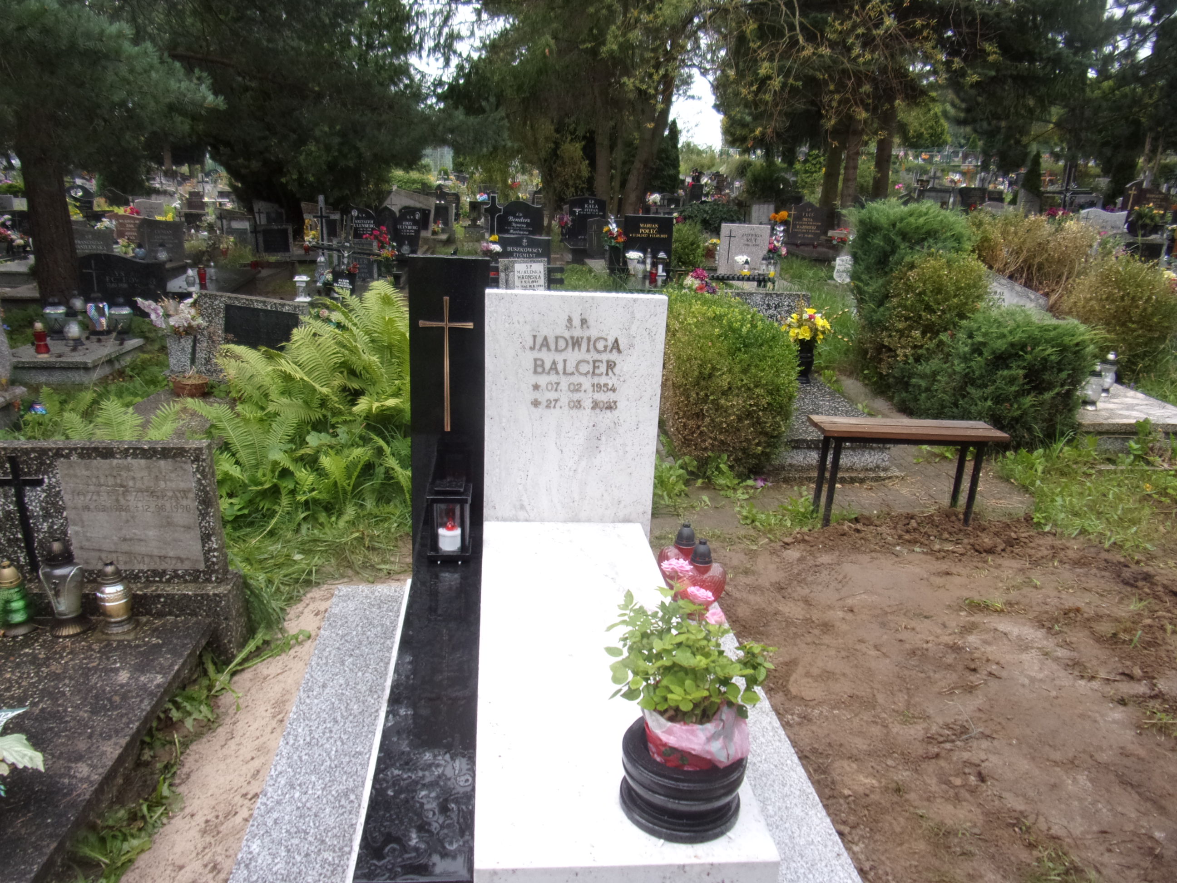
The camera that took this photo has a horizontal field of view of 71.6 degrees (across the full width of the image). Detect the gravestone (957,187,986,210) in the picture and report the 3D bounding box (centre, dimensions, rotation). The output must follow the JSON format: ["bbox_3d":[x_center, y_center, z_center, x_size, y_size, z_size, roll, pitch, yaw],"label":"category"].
[{"bbox_3d":[8.007,-5.009,17.000,0.570,0.530,0.140,1,18,-4],"label":"gravestone"}]

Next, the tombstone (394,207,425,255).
[{"bbox_3d":[-2.483,-2.903,11.300,0.360,0.640,0.080,1,19,-7],"label":"tombstone"}]

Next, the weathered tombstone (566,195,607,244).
[{"bbox_3d":[-0.014,-3.407,12.600,0.600,0.720,0.100,1,19,-7],"label":"weathered tombstone"}]

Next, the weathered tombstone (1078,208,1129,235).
[{"bbox_3d":[9.780,-4.113,15.500,0.900,0.620,0.120,1,19,-7],"label":"weathered tombstone"}]

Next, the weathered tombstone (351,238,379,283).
[{"bbox_3d":[-2.643,-2.092,9.400,0.460,0.510,0.140,1,18,-6],"label":"weathered tombstone"}]

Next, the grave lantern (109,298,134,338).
[{"bbox_3d":[-3.034,-0.797,5.300,0.150,0.265,0.150,3,17,0],"label":"grave lantern"}]

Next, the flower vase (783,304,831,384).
[{"bbox_3d":[1.389,-0.621,5.200,0.310,0.500,0.310,1,19,-7],"label":"flower vase"}]

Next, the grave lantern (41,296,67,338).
[{"bbox_3d":[-3.986,-0.914,6.100,0.170,0.310,0.170,1,18,-5],"label":"grave lantern"}]

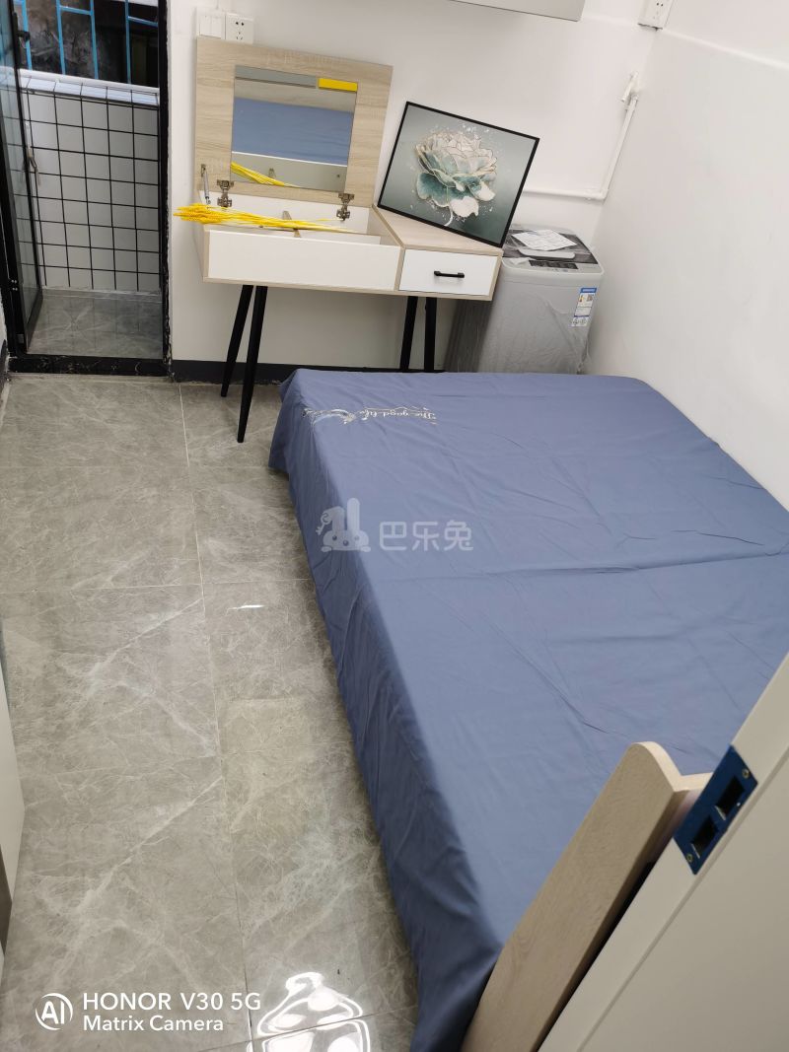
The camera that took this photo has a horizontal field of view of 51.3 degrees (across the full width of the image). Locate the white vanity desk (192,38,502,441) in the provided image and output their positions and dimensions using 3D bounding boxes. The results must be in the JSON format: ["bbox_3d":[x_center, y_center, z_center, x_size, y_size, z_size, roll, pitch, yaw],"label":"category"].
[{"bbox_3d":[-0.181,-0.915,2.870,0.980,1.205,0.435,-1,37,-17],"label":"white vanity desk"}]

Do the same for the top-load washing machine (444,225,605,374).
[{"bbox_3d":[0.477,-0.749,3.228,0.408,0.733,0.400,-1,37,-17],"label":"top-load washing machine"}]

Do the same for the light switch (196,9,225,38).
[{"bbox_3d":[-0.572,-1.554,2.558,0.086,0.086,0.011,-1,37,-17],"label":"light switch"}]

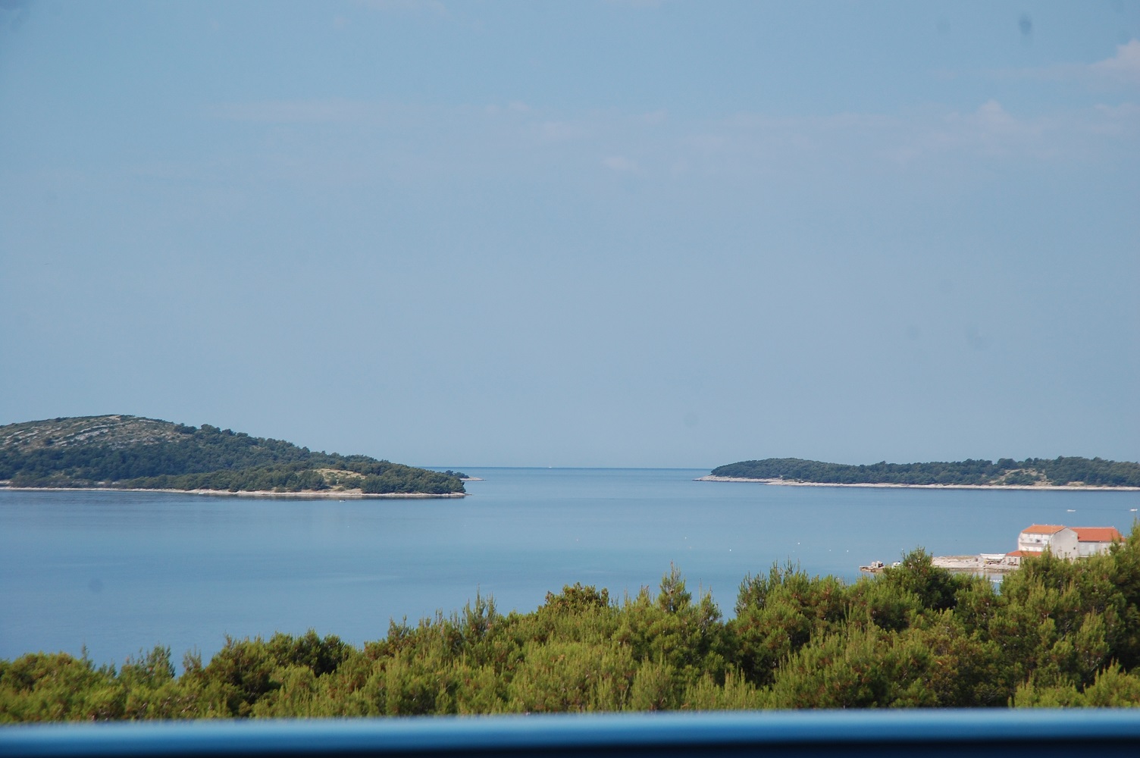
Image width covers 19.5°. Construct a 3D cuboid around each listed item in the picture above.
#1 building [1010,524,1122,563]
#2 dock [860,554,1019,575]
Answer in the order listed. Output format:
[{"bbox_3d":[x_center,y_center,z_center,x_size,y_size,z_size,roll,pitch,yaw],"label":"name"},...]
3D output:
[{"bbox_3d":[134.700,45.500,912.000,28.000,11.000,17.000,1,-2,-30],"label":"building"},{"bbox_3d":[101.600,51.100,914.000,40.000,3.000,30.000,1,-1,-12],"label":"dock"}]

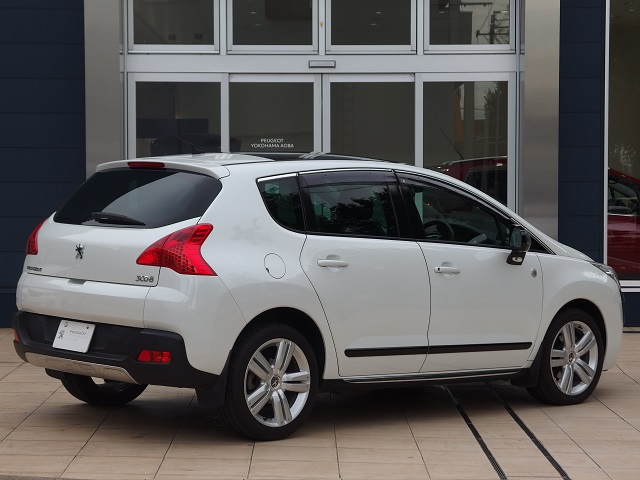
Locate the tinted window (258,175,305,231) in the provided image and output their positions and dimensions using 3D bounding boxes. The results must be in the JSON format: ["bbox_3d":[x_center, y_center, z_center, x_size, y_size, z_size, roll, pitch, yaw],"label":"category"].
[{"bbox_3d":[-0.201,-0.209,8.767,0.312,0.356,0.080,0,-18,-38],"label":"tinted window"}]

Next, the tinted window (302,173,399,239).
[{"bbox_3d":[0.181,-0.214,9.102,0.830,0.443,0.080,0,-18,-43],"label":"tinted window"}]

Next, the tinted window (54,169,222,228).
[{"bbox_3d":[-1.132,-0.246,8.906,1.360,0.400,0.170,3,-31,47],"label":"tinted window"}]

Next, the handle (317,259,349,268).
[{"bbox_3d":[0.070,0.131,8.804,0.225,0.042,0.047,0,2,-43],"label":"handle"}]

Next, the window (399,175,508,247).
[{"bbox_3d":[0.856,-0.183,9.721,0.919,0.495,0.090,0,-18,-43],"label":"window"}]

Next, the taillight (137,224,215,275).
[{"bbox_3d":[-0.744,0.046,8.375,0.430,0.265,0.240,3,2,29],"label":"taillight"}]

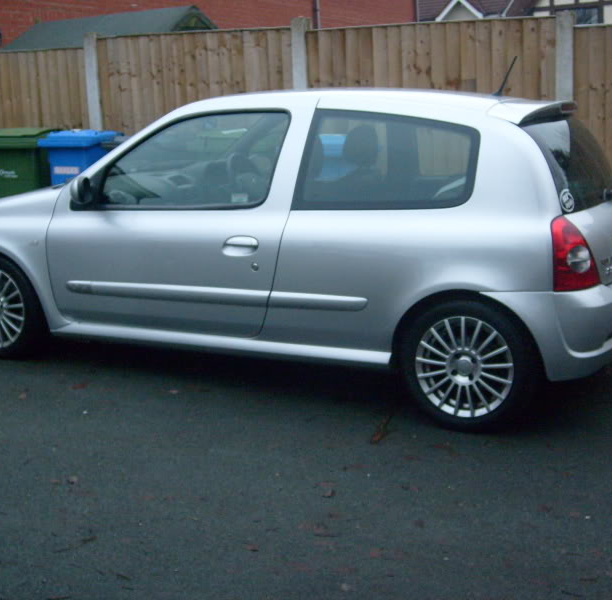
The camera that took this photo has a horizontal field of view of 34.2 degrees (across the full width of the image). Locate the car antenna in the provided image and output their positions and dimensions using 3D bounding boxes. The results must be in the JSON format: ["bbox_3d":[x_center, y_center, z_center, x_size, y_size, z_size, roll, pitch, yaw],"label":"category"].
[{"bbox_3d":[0.906,-1.010,4.503,0.025,0.200,0.025,35,23,17],"label":"car antenna"}]

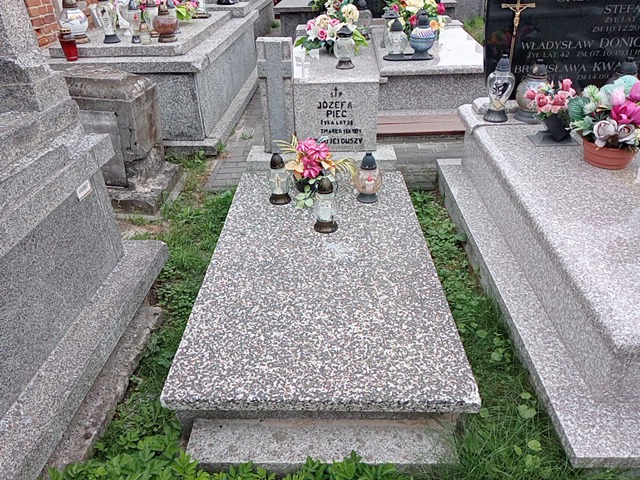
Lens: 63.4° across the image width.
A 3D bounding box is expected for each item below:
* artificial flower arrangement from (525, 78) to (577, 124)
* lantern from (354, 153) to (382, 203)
[{"bbox_3d":[1.074,-0.645,2.412,0.220,0.190,0.200,1,29,0],"label":"artificial flower arrangement"},{"bbox_3d":[0.240,-0.309,2.516,0.128,0.237,0.128,1,29,0],"label":"lantern"}]

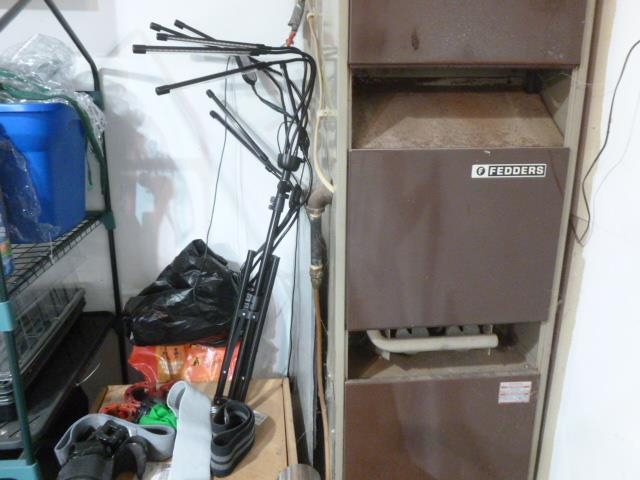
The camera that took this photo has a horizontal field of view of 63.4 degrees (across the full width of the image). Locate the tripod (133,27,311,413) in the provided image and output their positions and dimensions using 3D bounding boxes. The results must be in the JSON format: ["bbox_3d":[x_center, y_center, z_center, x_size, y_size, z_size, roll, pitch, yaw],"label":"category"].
[{"bbox_3d":[-0.180,-0.026,1.124,0.345,0.820,0.250,0,17,0],"label":"tripod"}]

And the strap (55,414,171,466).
[{"bbox_3d":[-0.394,0.403,1.019,0.220,0.078,0.110,0,17,0],"label":"strap"}]

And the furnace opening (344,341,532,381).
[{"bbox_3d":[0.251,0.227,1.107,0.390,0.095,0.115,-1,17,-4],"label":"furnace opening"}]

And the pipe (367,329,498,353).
[{"bbox_3d":[0.249,0.220,1.141,0.295,0.052,0.030,-1,17,-4],"label":"pipe"}]

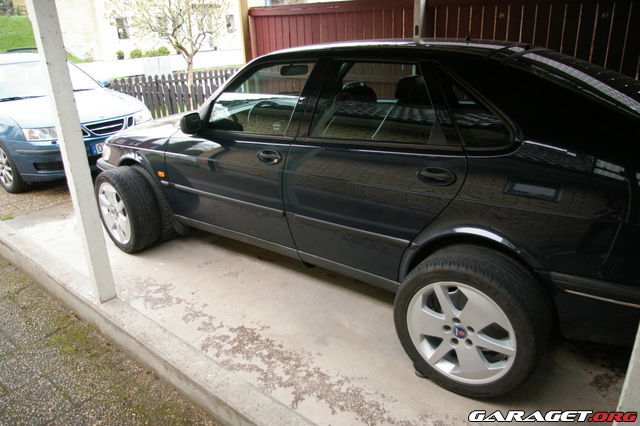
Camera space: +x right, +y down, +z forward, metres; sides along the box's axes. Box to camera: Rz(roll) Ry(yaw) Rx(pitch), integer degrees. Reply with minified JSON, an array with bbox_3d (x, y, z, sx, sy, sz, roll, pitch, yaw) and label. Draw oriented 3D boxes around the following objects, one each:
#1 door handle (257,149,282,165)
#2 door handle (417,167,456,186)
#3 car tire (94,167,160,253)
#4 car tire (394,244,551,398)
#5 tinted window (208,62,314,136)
[{"bbox_3d":[-0.286,-0.316,2.698,0.190,0.085,0.050,13,25,35],"label":"door handle"},{"bbox_3d":[0.512,-0.156,2.108,0.187,0.082,0.050,13,25,35],"label":"door handle"},{"bbox_3d":[-1.427,-0.025,3.578,0.635,0.635,0.225,14,25,37],"label":"car tire"},{"bbox_3d":[0.641,0.466,2.063,0.640,0.640,0.225,14,25,36],"label":"car tire"},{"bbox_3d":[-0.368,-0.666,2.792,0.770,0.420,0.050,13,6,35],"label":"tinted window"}]

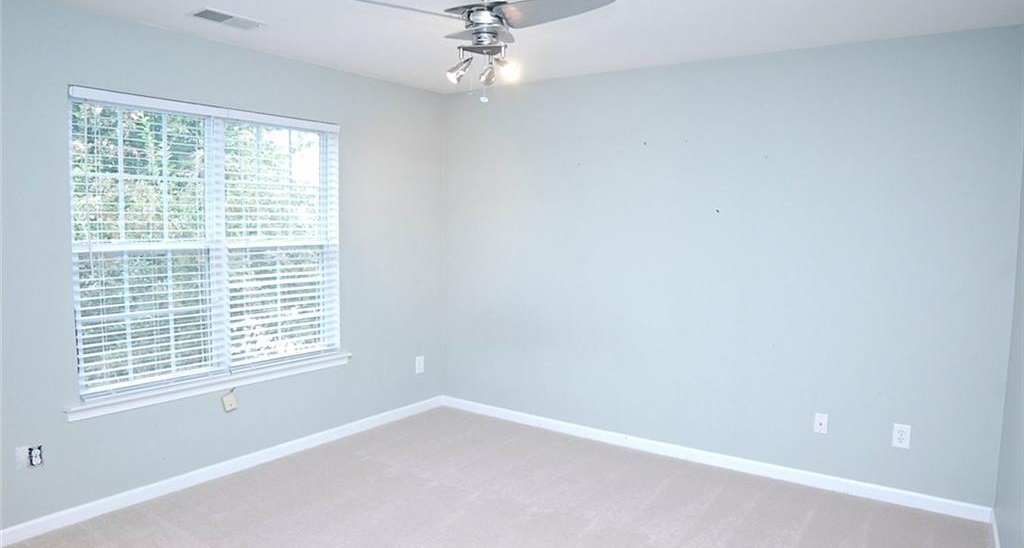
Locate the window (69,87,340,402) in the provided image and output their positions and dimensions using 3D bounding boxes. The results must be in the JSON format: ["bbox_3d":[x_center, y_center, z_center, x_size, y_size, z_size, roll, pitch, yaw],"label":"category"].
[{"bbox_3d":[-1.598,-0.181,3.376,0.060,1.470,1.440,5,7,40],"label":"window"}]

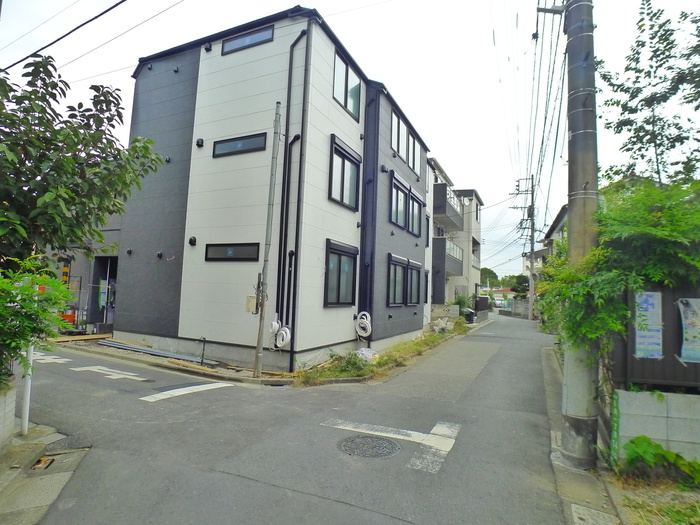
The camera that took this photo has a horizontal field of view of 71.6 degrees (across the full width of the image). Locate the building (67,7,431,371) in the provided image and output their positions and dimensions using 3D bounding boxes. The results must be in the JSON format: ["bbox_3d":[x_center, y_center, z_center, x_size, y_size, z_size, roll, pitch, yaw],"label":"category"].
[{"bbox_3d":[-1.393,-1.258,18.536,6.900,8.450,14.350,1,-5,21],"label":"building"}]

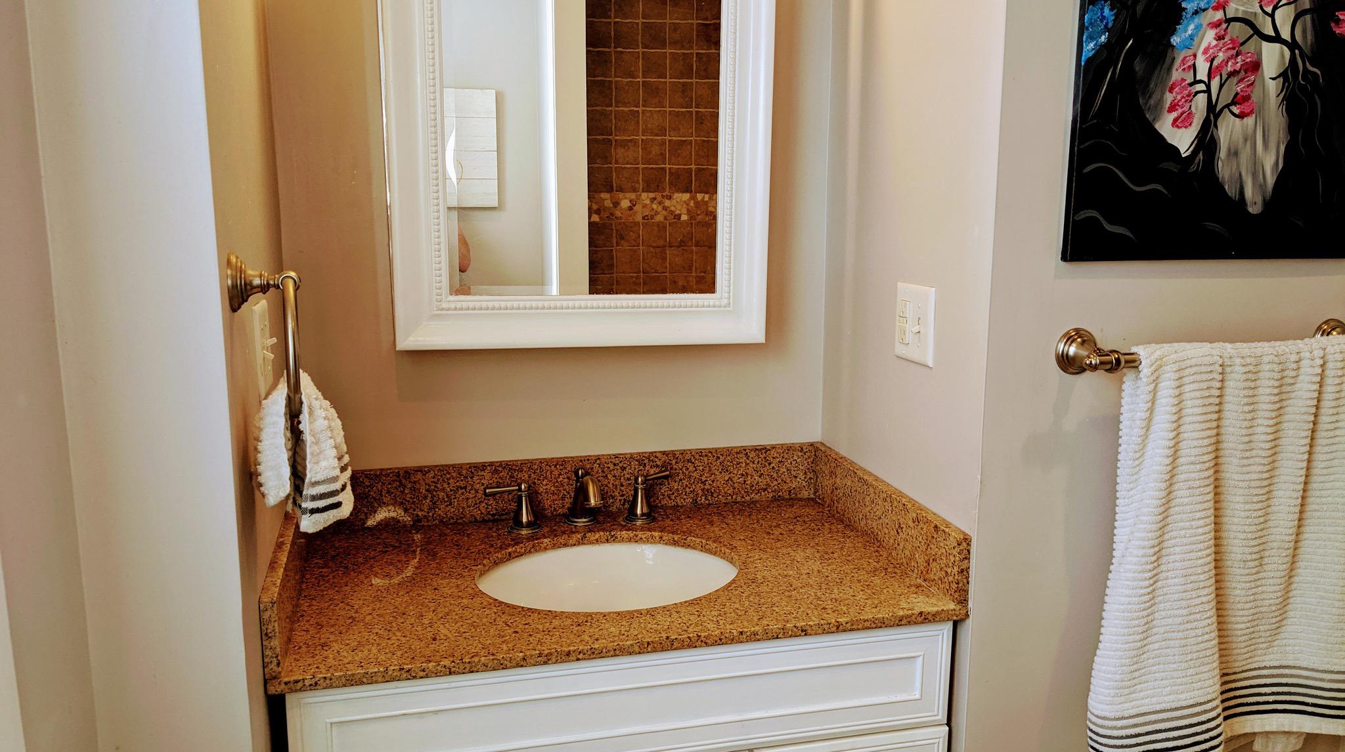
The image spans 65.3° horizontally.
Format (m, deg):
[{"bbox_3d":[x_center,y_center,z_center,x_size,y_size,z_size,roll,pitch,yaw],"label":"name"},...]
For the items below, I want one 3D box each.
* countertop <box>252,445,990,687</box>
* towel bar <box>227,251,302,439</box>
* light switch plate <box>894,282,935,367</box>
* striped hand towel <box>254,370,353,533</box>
[{"bbox_3d":[-0.100,0.250,1.601,0.915,0.118,0.556,-3,11,-13],"label":"countertop"},{"bbox_3d":[-0.438,-0.042,1.146,0.071,0.188,0.160,-3,11,-13],"label":"towel bar"},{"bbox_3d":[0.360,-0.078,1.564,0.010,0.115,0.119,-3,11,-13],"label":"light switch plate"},{"bbox_3d":[-0.413,0.078,1.180,0.100,0.175,0.135,-3,11,-13],"label":"striped hand towel"}]

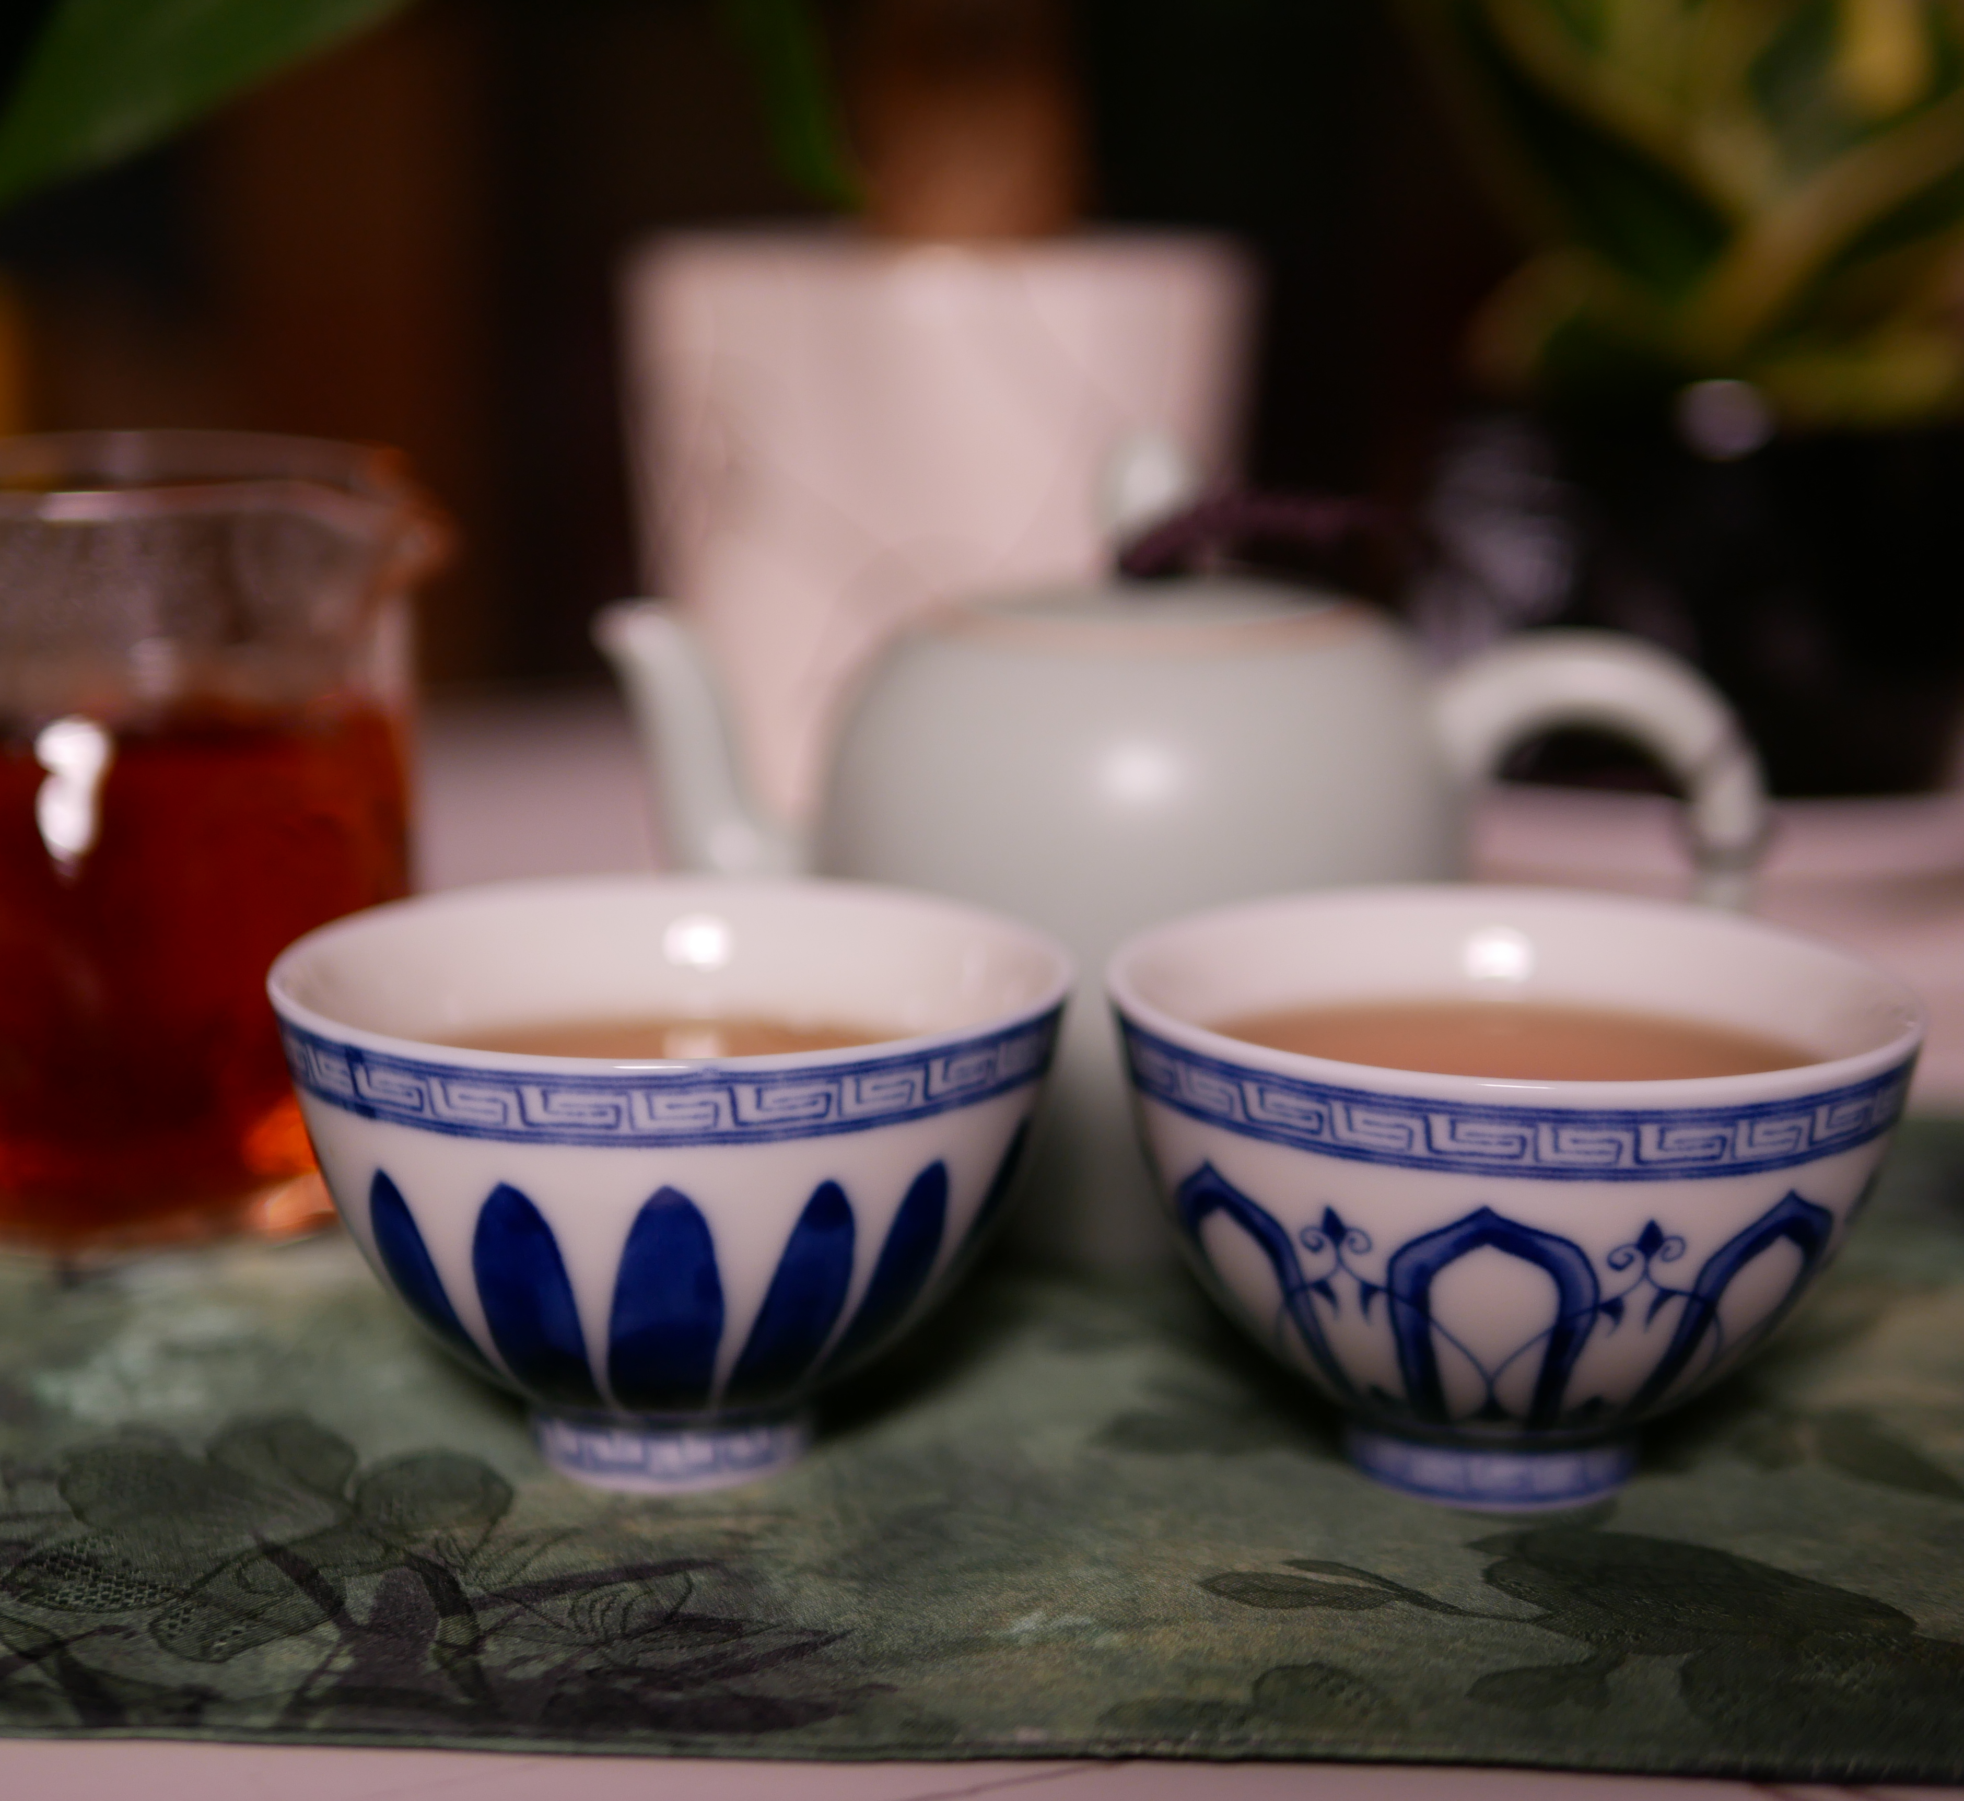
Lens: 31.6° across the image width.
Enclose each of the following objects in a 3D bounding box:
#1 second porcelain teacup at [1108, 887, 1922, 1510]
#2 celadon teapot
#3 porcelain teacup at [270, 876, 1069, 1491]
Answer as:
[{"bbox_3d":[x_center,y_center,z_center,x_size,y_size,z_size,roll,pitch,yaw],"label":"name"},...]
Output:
[{"bbox_3d":[0.051,0.031,0.338,0.077,0.049,0.077,1,13,0],"label":"second porcelain teacup"},{"bbox_3d":[0.024,-0.006,0.417,0.139,0.087,0.080,1,13,0],"label":"celadon teapot"},{"bbox_3d":[-0.030,0.030,0.342,0.077,0.049,0.077,1,13,0],"label":"porcelain teacup"}]

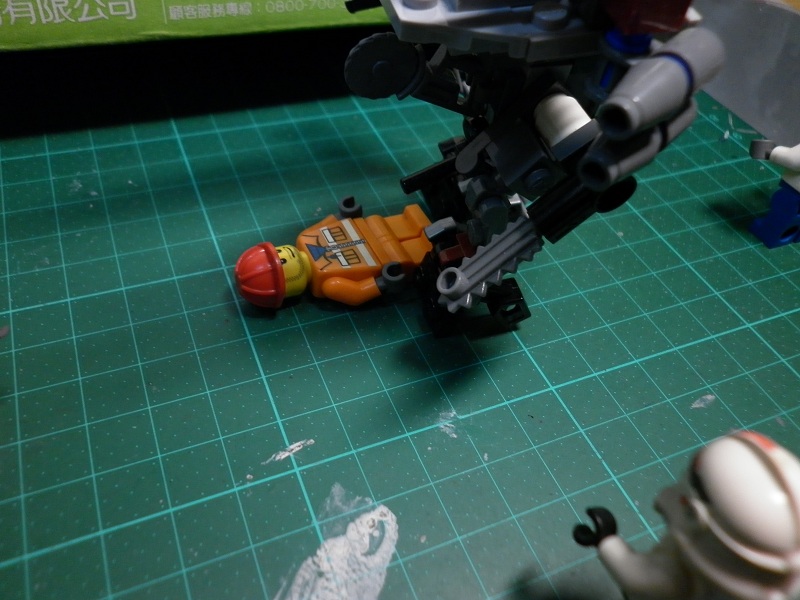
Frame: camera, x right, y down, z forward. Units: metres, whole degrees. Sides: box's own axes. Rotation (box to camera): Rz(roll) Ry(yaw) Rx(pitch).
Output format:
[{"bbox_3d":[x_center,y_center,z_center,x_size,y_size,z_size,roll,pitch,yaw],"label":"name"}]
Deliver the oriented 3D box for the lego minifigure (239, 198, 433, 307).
[{"bbox_3d":[-0.012,-0.008,0.134,0.042,0.013,0.025,-14,50,-23],"label":"lego minifigure"}]

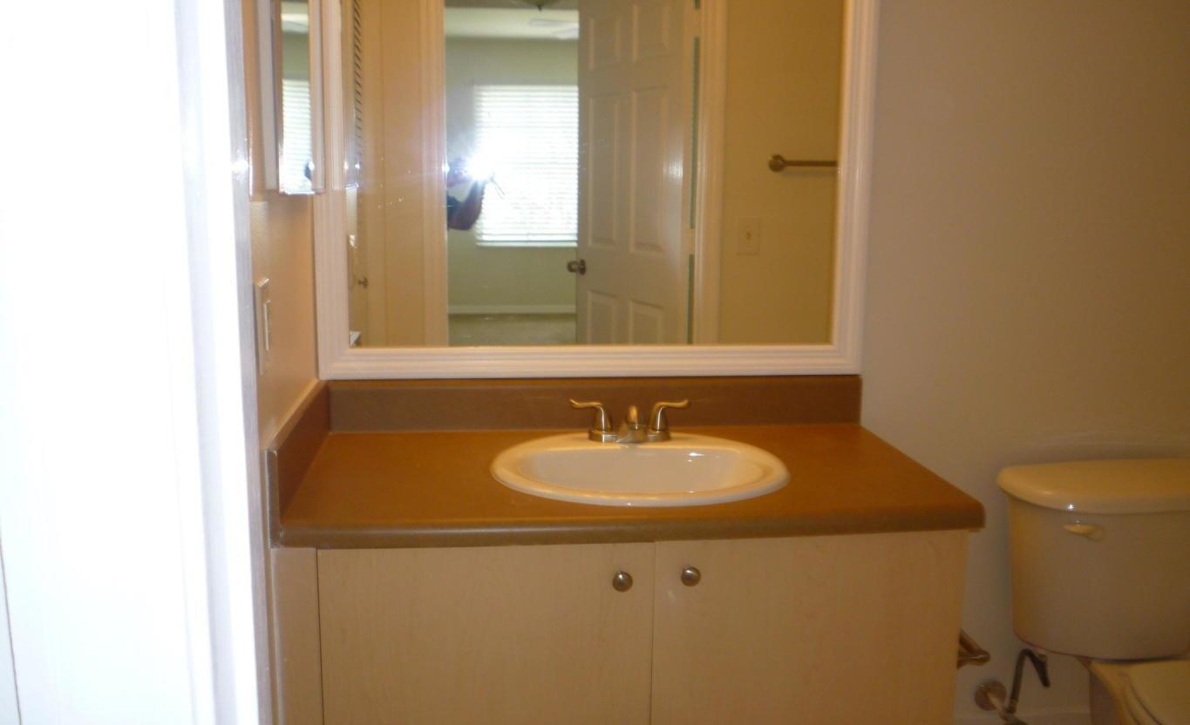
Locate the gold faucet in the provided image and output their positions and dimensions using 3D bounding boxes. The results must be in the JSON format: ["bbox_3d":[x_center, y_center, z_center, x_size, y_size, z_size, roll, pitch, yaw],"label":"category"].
[{"bbox_3d":[0.067,0.109,1.773,0.217,0.078,0.138,0,10,-7],"label":"gold faucet"}]

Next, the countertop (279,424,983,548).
[{"bbox_3d":[0.047,0.195,1.713,1.049,0.042,0.506,0,10,-7],"label":"countertop"}]

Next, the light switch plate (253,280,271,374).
[{"bbox_3d":[-0.455,-0.051,1.376,0.008,0.120,0.073,0,10,-7],"label":"light switch plate"}]

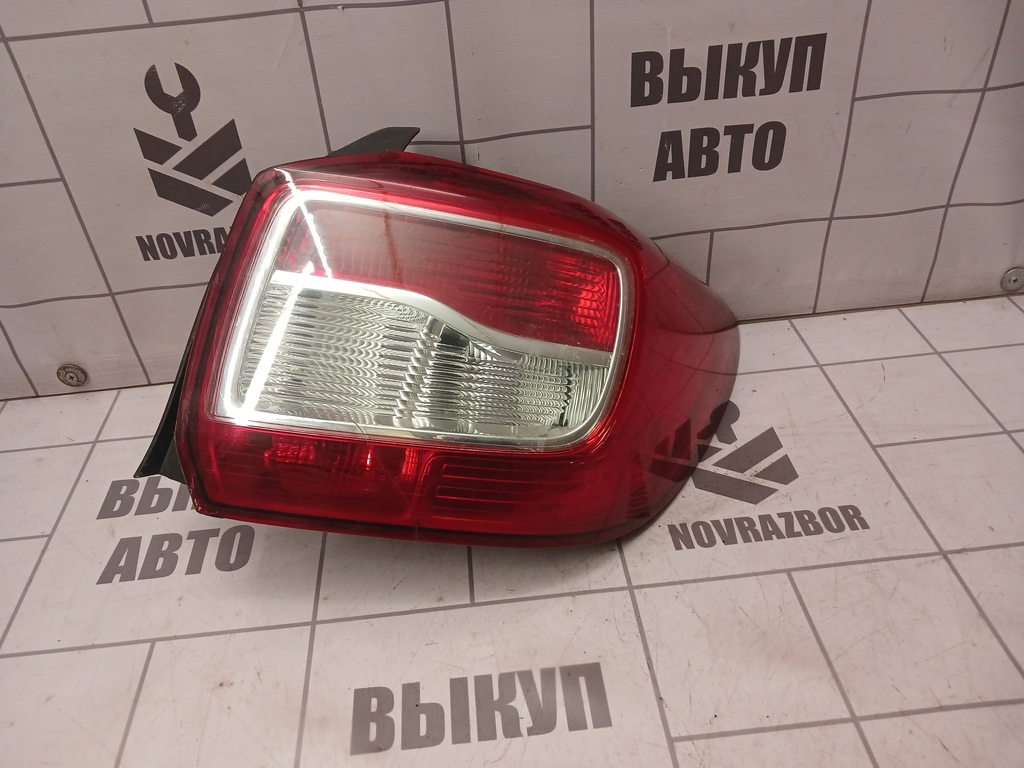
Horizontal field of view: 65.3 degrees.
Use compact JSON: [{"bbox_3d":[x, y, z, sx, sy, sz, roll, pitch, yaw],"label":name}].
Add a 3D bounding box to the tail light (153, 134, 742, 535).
[{"bbox_3d":[-0.019,-0.026,0.597,0.360,0.255,0.200,5,4,2],"label":"tail light"}]

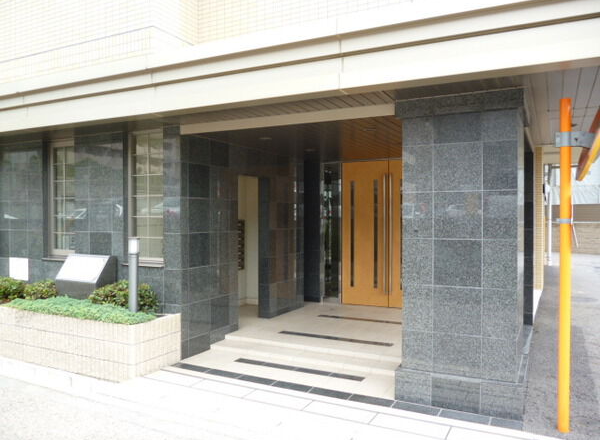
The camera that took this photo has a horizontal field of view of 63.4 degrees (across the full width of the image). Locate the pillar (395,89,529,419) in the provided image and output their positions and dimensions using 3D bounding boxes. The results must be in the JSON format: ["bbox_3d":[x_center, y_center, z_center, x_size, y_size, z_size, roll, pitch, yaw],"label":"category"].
[{"bbox_3d":[1.507,0.273,4.415,1.020,2.620,0.920,0,1,27],"label":"pillar"}]

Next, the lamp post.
[{"bbox_3d":[-1.830,0.635,5.328,0.115,0.860,0.115,0,1,27],"label":"lamp post"}]

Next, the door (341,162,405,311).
[{"bbox_3d":[1.437,0.236,7.836,1.620,2.390,0.130,0,1,27],"label":"door"}]

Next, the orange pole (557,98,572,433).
[{"bbox_3d":[1.990,0.347,3.616,0.078,2.490,0.078,0,1,27],"label":"orange pole"}]

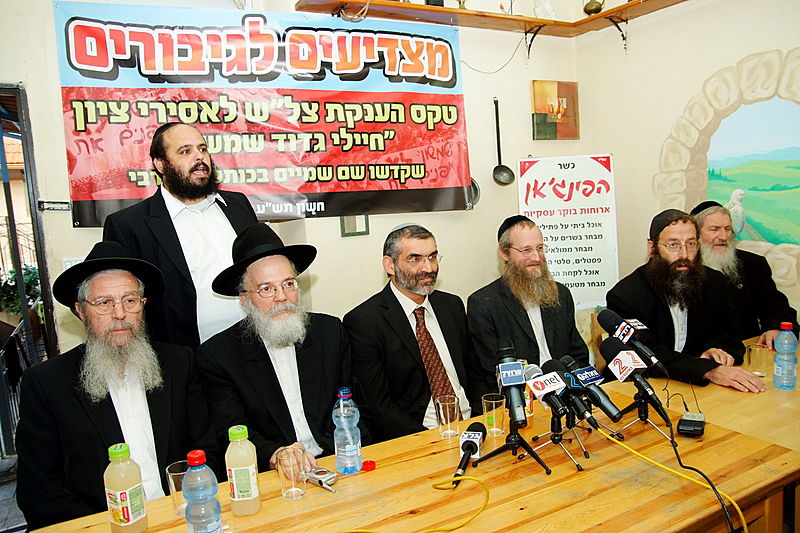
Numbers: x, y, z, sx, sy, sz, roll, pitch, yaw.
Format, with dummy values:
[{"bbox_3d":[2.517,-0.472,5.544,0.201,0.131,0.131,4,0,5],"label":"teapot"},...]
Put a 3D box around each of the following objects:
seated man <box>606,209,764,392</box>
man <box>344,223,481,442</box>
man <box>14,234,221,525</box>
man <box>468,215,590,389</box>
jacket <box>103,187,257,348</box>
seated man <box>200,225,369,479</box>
[{"bbox_3d":[1.112,0.423,2.141,0.580,1.300,0.800,-6,5,-12],"label":"seated man"},{"bbox_3d":[0.181,0.511,1.851,0.510,1.330,0.760,-8,6,-30],"label":"man"},{"bbox_3d":[-0.584,0.606,1.382,0.540,1.350,0.760,-8,6,-35],"label":"man"},{"bbox_3d":[0.589,0.465,1.989,0.510,1.330,0.760,-7,6,-25],"label":"man"},{"bbox_3d":[-0.763,0.082,2.059,0.520,0.740,0.310,-9,7,-40],"label":"jacket"},{"bbox_3d":[-0.233,0.547,1.605,0.530,1.370,0.760,-8,6,-33],"label":"seated man"}]

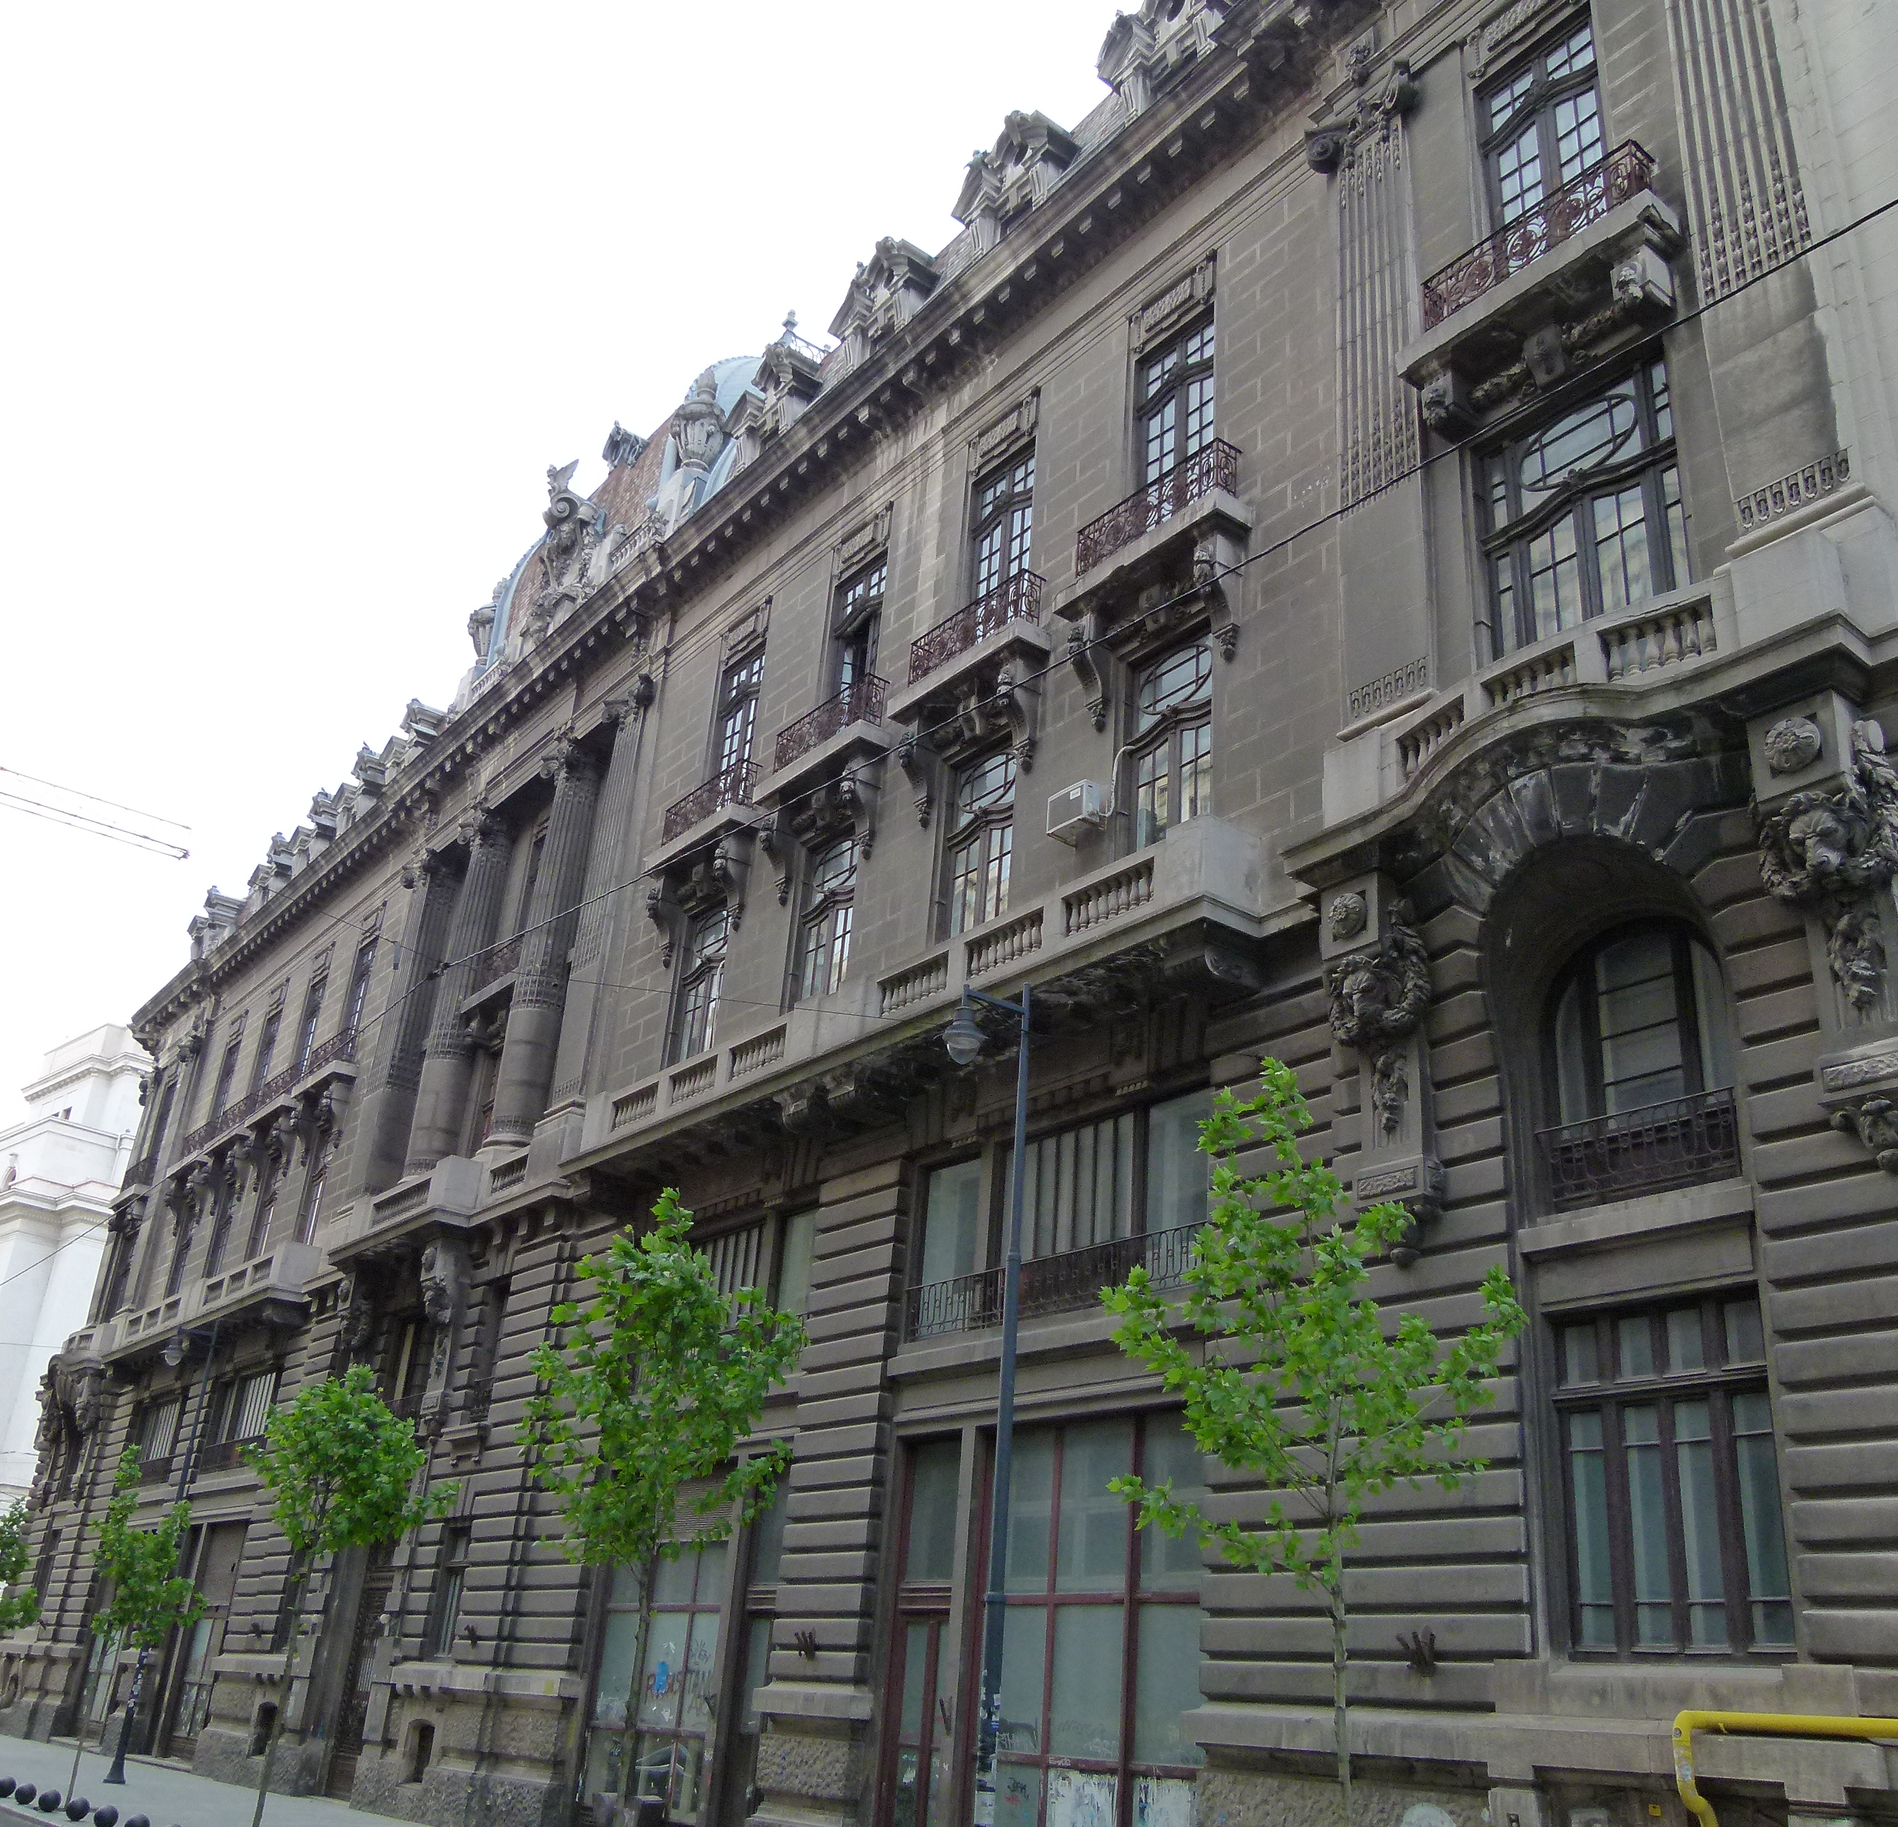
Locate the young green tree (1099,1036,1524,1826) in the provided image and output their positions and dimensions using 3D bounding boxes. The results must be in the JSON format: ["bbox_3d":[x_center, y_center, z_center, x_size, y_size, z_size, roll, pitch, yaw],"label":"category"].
[{"bbox_3d":[2.187,3.790,10.594,2.600,6.400,2.650,4,-25,2],"label":"young green tree"}]

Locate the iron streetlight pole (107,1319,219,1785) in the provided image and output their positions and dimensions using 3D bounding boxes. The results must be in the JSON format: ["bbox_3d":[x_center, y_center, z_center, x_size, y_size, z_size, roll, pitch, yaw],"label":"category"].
[{"bbox_3d":[-16.302,12.860,36.148,1.300,8.970,0.450,22,-30,-32],"label":"iron streetlight pole"}]

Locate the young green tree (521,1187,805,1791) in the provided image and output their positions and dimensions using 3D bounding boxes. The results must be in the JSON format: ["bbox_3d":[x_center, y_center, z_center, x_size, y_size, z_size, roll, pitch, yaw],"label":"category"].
[{"bbox_3d":[-2.960,6.297,17.701,2.453,7.616,2.453,21,-30,-32],"label":"young green tree"}]

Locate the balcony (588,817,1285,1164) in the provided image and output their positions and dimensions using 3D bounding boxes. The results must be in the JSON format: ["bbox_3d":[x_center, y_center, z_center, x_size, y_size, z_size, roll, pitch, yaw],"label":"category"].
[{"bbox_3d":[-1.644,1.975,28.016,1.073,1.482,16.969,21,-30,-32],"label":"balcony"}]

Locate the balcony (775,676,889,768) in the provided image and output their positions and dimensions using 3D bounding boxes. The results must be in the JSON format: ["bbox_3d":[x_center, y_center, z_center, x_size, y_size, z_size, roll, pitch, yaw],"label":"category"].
[{"bbox_3d":[-2.146,-3.309,32.229,0.511,0.971,3.118,21,-30,-32],"label":"balcony"}]

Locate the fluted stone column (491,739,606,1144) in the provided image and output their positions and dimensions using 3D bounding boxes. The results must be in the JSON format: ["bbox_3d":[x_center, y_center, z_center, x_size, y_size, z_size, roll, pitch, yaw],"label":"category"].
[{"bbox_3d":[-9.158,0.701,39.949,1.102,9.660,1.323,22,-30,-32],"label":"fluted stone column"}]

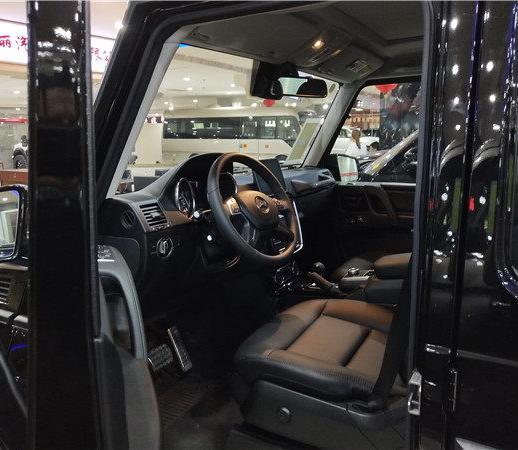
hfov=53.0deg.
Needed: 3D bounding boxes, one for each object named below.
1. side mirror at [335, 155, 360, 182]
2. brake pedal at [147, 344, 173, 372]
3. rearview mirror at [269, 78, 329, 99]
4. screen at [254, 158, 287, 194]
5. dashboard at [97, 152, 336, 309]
[{"bbox_3d":[0.437,-0.293,2.695,0.100,0.165,0.210,8,13,40],"label":"side mirror"},{"bbox_3d":[-0.335,0.445,1.744,0.030,0.066,0.092,-19,-1,30],"label":"brake pedal"},{"bbox_3d":[0.136,-0.470,1.789,0.235,0.068,0.045,-8,16,-36],"label":"rearview mirror"},{"bbox_3d":[0.031,-0.171,1.854,0.025,0.122,0.200,-17,0,30],"label":"screen"},{"bbox_3d":[-0.017,-0.051,1.943,0.300,0.450,1.390,5,11,28],"label":"dashboard"}]

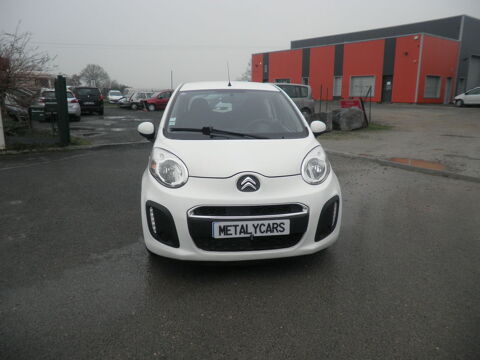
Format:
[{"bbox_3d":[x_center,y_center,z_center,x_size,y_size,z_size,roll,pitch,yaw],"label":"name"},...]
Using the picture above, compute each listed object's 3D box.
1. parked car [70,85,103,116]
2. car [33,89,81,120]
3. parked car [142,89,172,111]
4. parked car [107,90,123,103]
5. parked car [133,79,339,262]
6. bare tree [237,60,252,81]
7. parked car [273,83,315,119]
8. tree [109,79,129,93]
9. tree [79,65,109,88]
[{"bbox_3d":[-9.095,-4.788,21.601,1.780,1.610,4.250,-5,15,-20],"label":"parked car"},{"bbox_3d":[-8.863,-3.747,17.645,1.790,1.480,4.350,-6,15,-24],"label":"car"},{"bbox_3d":[-5.084,-5.735,25.728,4.000,1.500,1.700,-6,15,-25],"label":"parked car"},{"bbox_3d":[-14.796,-9.952,42.653,1.680,1.550,4.000,-5,15,-19],"label":"parked car"},{"bbox_3d":[-0.110,-0.365,4.032,1.700,1.465,3.440,-1,14,-6],"label":"parked car"},{"bbox_3d":[2.380,-23.612,81.724,7.500,9.500,7.500,1,14,2],"label":"bare tree"},{"bbox_3d":[1.259,-3.052,14.644,4.270,1.620,1.800,-11,18,-38],"label":"parked car"},{"bbox_3d":[-34.265,-26.308,101.682,5.600,5.000,5.400,-4,15,-18],"label":"tree"},{"bbox_3d":[-40.495,-28.267,101.204,8.200,9.000,8.200,-5,15,-20],"label":"tree"}]

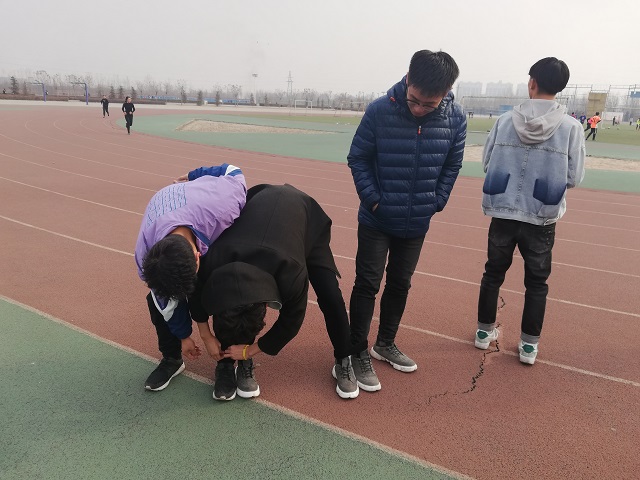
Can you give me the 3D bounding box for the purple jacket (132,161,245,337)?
[{"bbox_3d":[-0.642,0.037,2.457,0.580,0.820,0.600,5,16,12],"label":"purple jacket"}]

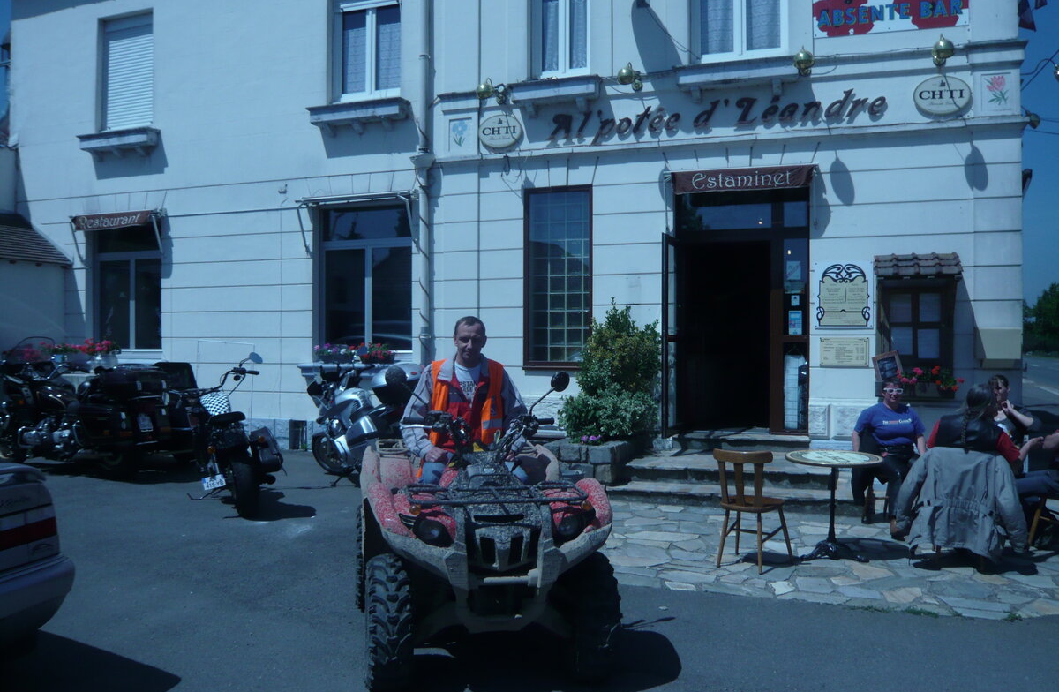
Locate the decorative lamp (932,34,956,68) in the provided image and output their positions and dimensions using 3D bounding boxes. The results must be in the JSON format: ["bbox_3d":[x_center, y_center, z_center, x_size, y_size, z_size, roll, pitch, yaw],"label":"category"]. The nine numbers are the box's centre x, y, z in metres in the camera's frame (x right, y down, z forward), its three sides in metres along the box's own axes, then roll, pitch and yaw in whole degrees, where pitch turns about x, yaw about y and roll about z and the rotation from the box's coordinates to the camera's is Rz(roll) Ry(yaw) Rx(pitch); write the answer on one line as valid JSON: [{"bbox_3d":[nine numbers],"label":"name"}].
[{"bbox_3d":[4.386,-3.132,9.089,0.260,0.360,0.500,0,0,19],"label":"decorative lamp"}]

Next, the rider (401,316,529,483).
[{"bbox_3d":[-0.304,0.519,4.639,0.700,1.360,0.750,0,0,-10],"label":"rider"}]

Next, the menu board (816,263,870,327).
[{"bbox_3d":[3.571,-0.572,9.745,0.594,0.753,0.030,0,0,19],"label":"menu board"}]

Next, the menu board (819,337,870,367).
[{"bbox_3d":[3.575,0.075,9.747,0.533,0.351,0.025,0,0,19],"label":"menu board"}]

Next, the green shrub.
[{"bbox_3d":[0.909,0.286,9.750,1.080,1.550,0.950,0,0,19],"label":"green shrub"}]

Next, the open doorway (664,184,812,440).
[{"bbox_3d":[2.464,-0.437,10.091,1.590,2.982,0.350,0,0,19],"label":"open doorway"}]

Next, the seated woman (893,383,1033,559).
[{"bbox_3d":[3.249,0.929,6.454,0.760,1.280,0.900,0,0,9],"label":"seated woman"}]

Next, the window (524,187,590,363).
[{"bbox_3d":[0.356,-0.873,10.797,0.882,2.247,0.140,0,0,19],"label":"window"}]

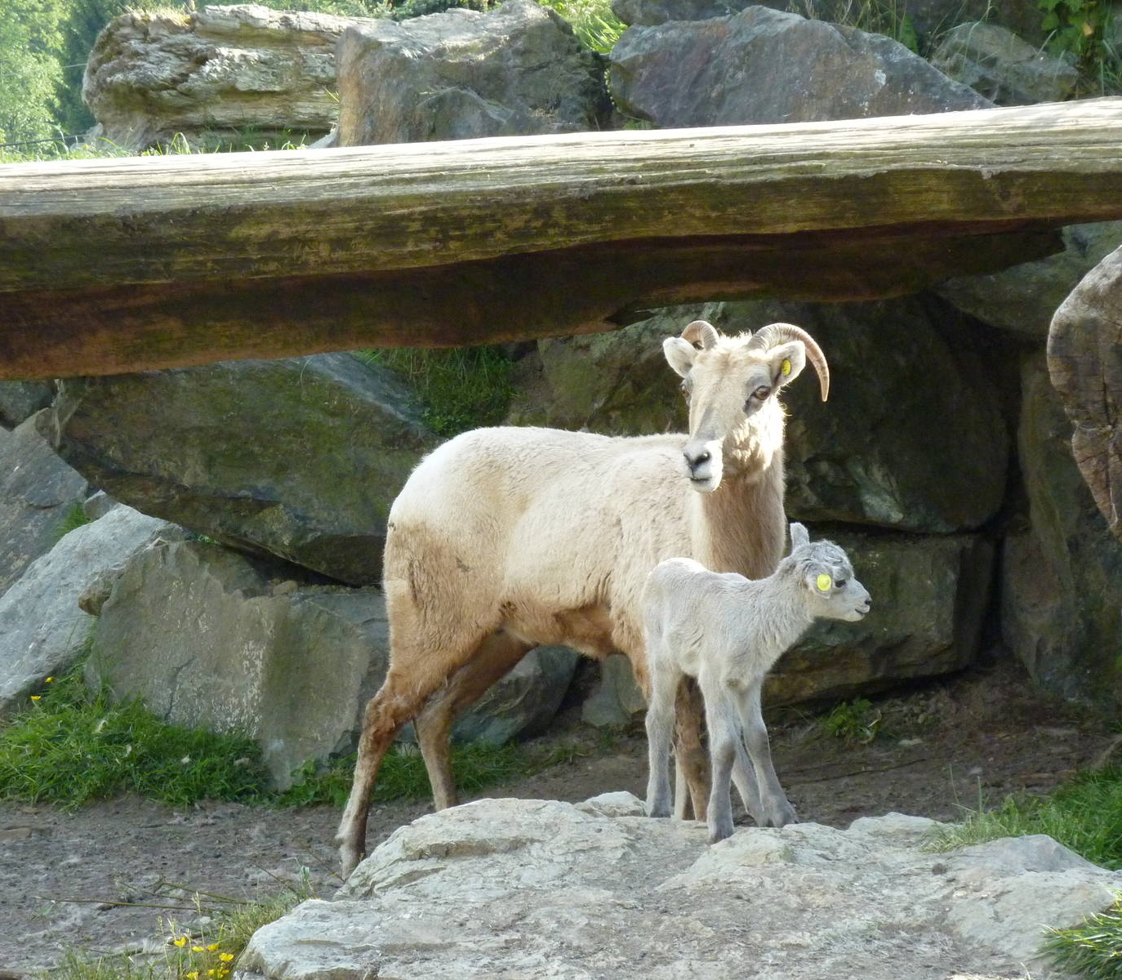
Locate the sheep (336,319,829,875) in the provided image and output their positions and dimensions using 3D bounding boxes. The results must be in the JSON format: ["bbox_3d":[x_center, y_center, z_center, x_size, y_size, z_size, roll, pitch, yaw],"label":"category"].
[{"bbox_3d":[0.035,0.204,10.400,1.000,1.020,0.420,3,7,28],"label":"sheep"}]

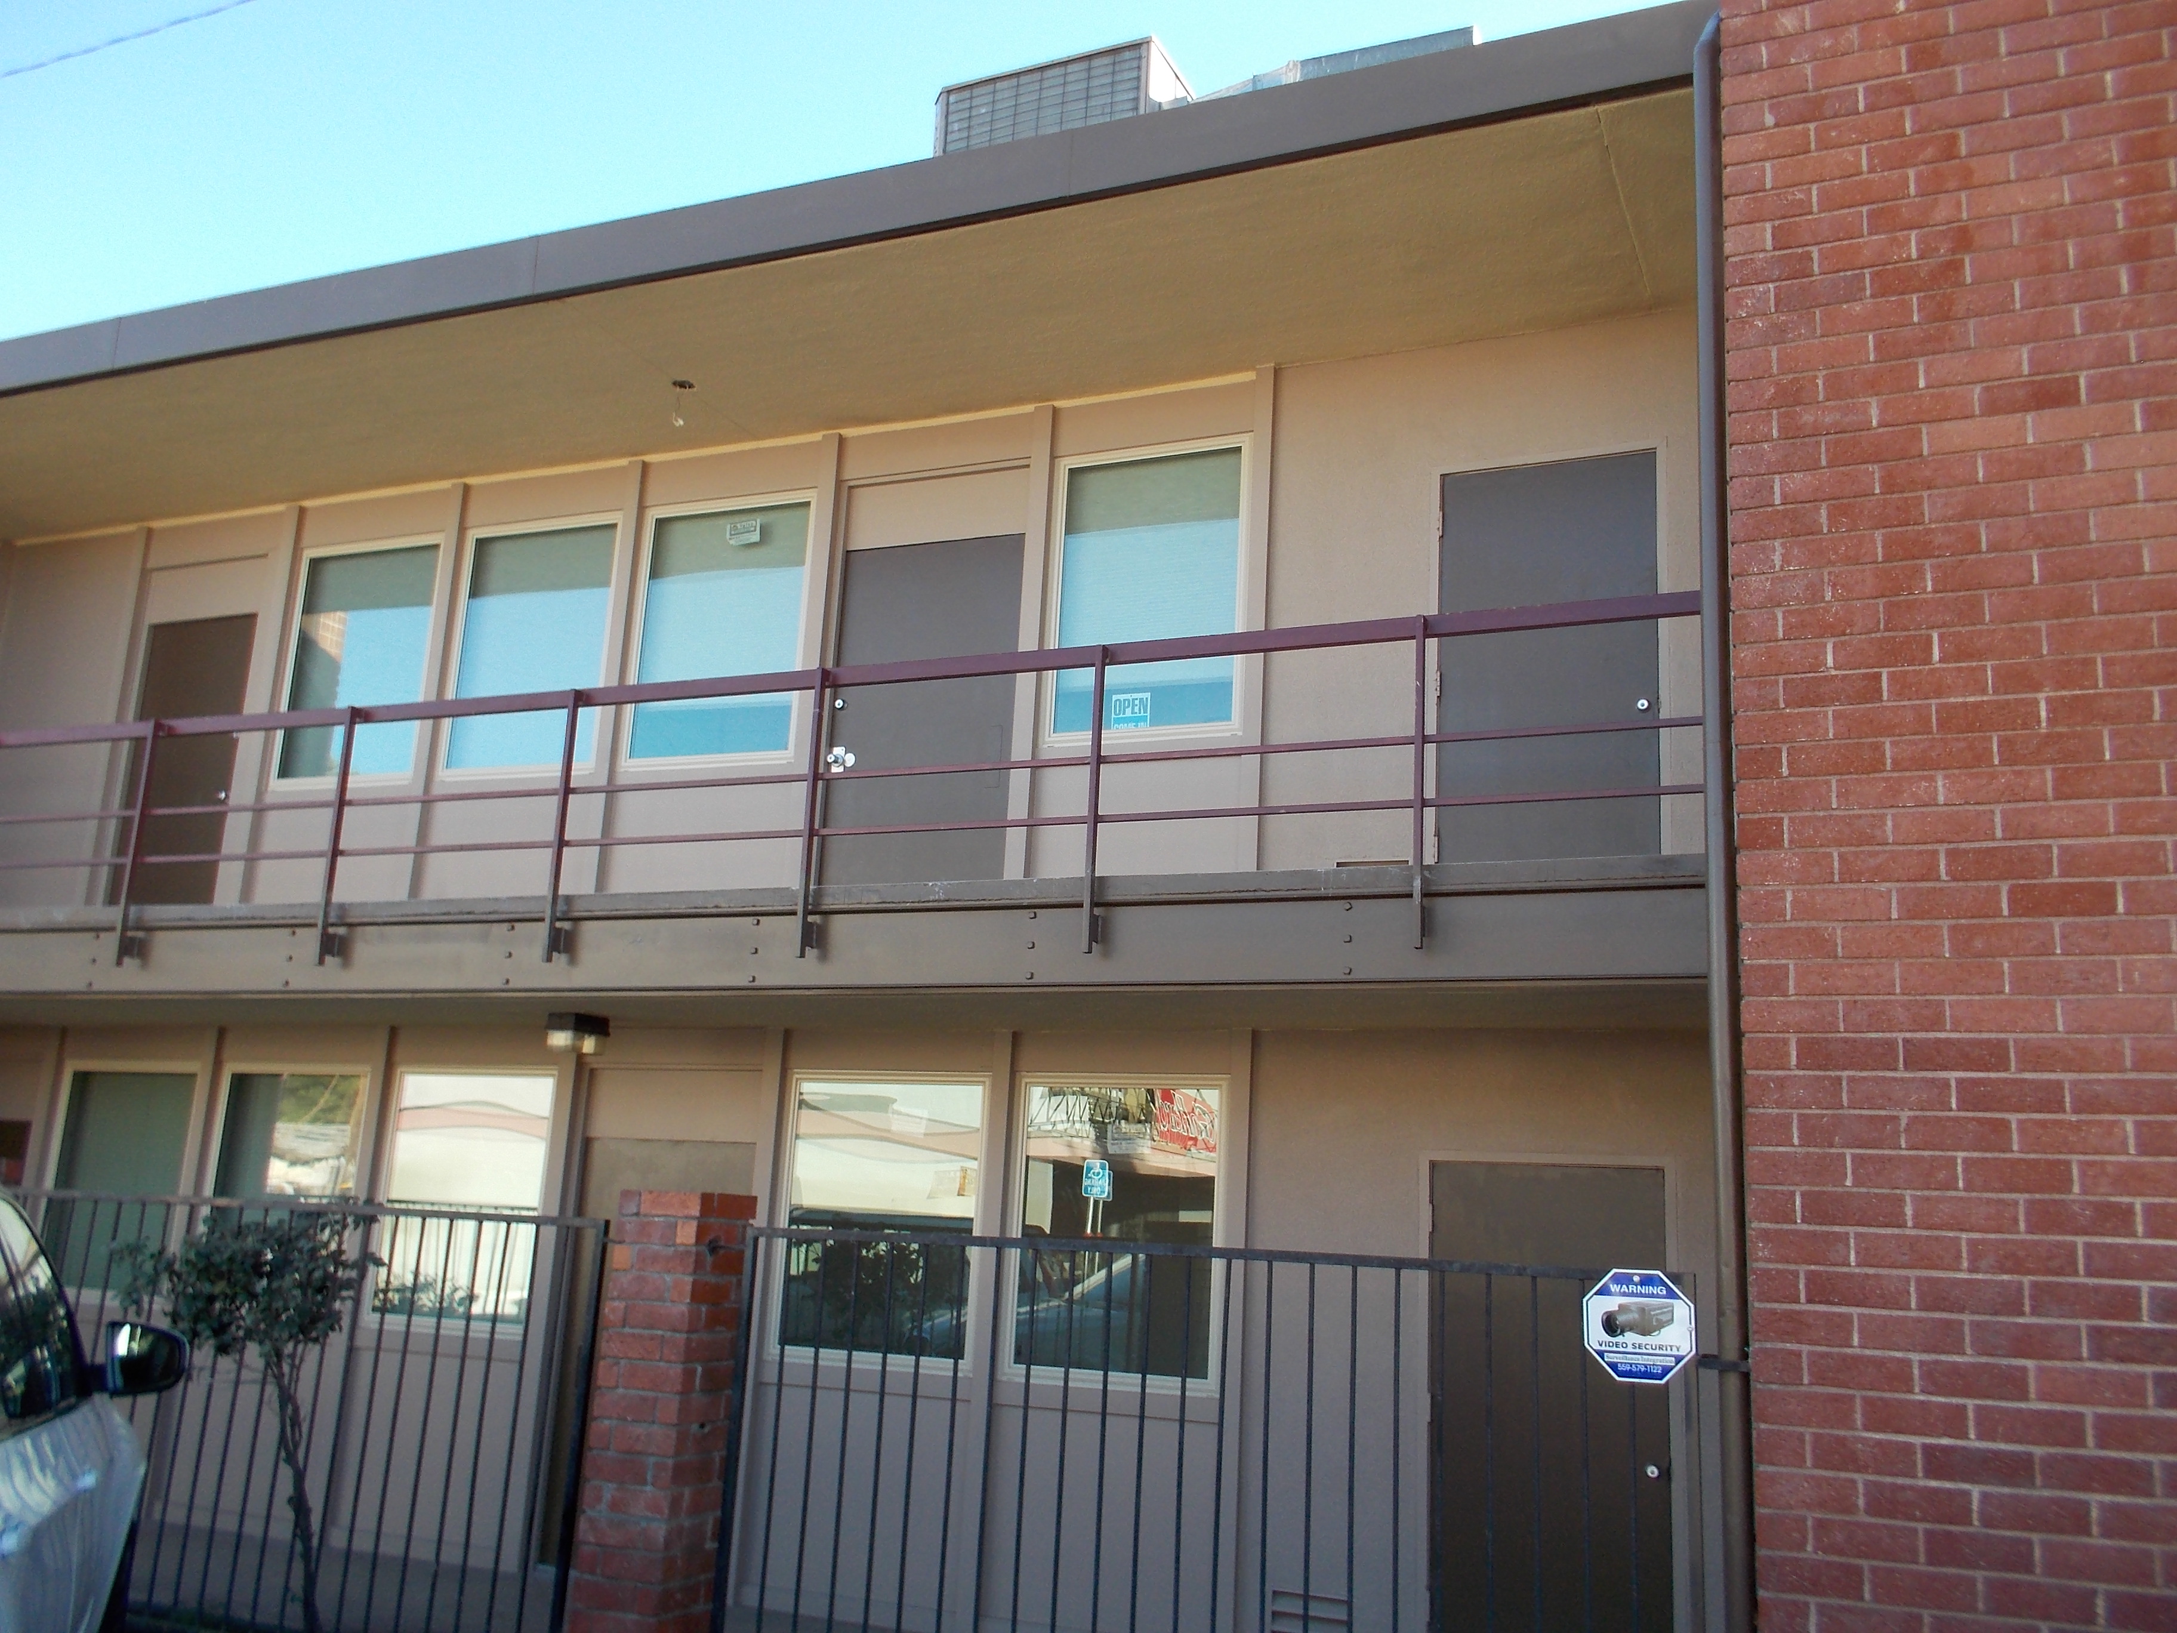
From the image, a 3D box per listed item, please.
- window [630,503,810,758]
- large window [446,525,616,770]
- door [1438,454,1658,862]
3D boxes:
[{"bbox_3d":[-1.904,-0.954,9.449,0.983,1.365,0.080,-2,-14,22],"label":"window"},{"bbox_3d":[-3.015,-0.916,9.894,0.985,1.371,0.080,-2,-14,22],"label":"large window"},{"bbox_3d":[1.959,-0.552,7.780,0.919,2.020,0.060,-2,-14,22],"label":"door"}]

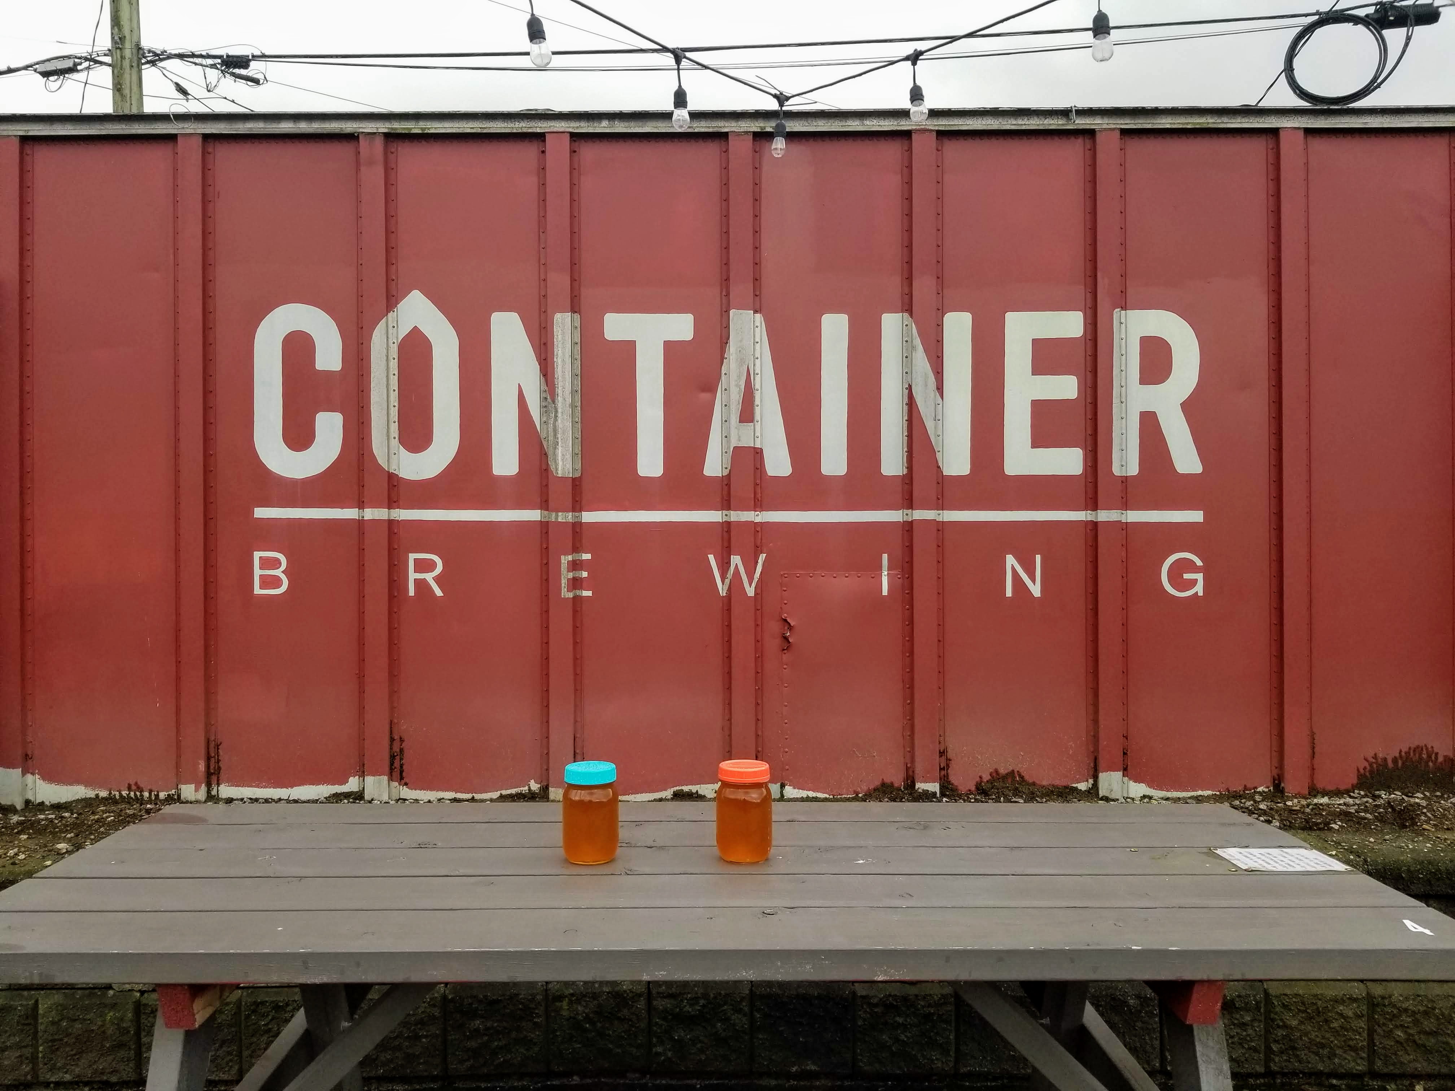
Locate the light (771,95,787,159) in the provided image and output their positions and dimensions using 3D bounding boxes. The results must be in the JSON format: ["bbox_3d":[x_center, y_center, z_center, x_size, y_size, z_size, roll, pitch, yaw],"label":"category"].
[{"bbox_3d":[0.158,-1.278,3.330,0.047,0.193,0.047,0,1,0],"label":"light"}]

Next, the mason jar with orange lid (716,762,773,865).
[{"bbox_3d":[0.026,0.406,1.670,0.086,0.139,0.086,0,1,0],"label":"mason jar with orange lid"}]

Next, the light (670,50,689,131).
[{"bbox_3d":[-0.120,-1.159,2.780,0.047,0.207,0.047,0,1,0],"label":"light"}]

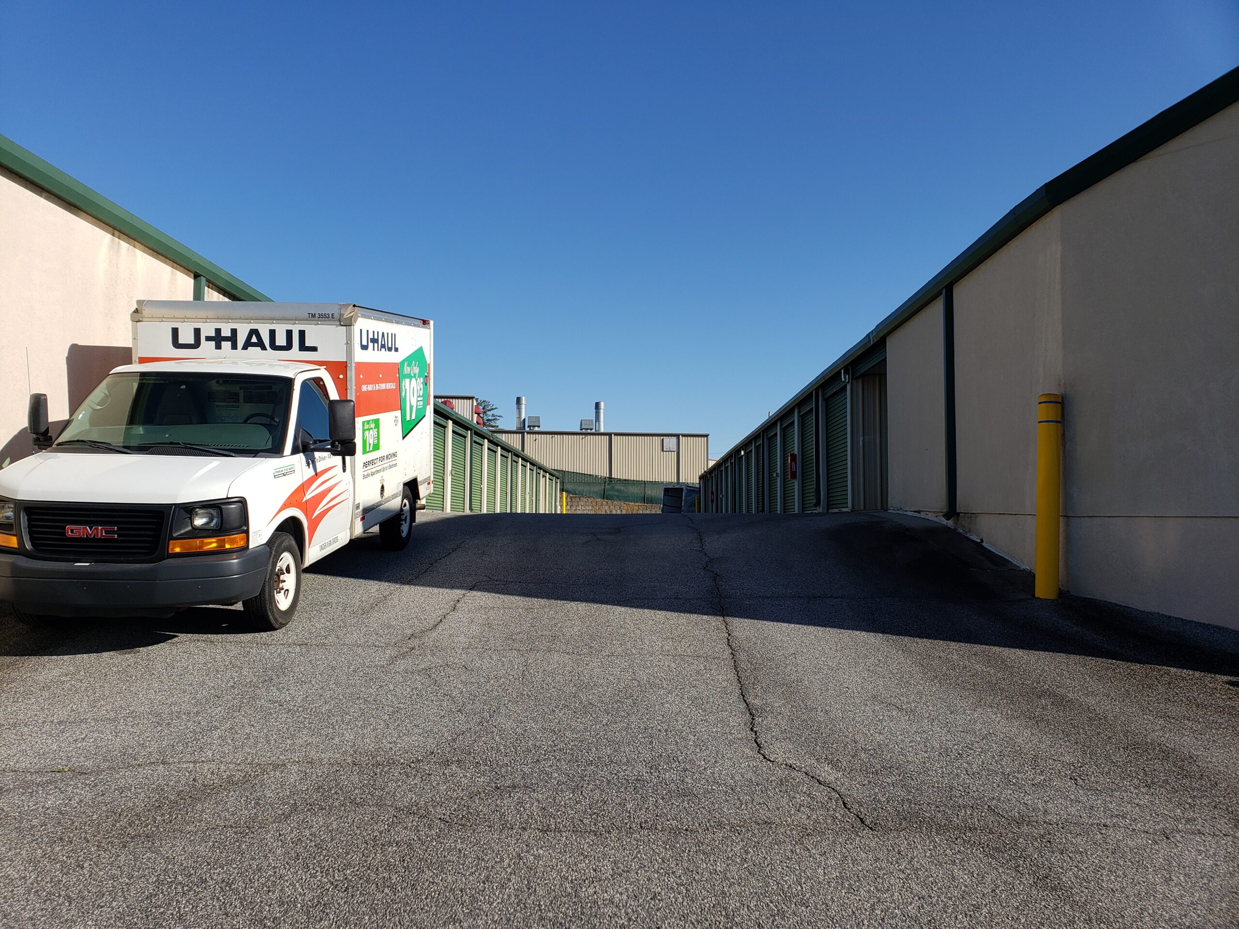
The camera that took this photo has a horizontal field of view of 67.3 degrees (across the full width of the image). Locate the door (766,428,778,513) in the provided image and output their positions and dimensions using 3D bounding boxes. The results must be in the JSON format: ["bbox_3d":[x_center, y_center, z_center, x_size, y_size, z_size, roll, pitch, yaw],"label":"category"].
[{"bbox_3d":[4.610,0.290,28.250,0.100,2.450,2.650,0,-3,1],"label":"door"}]

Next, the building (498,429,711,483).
[{"bbox_3d":[-3.490,0.438,110.445,26.000,7.200,15.000,1,-3,-6],"label":"building"}]

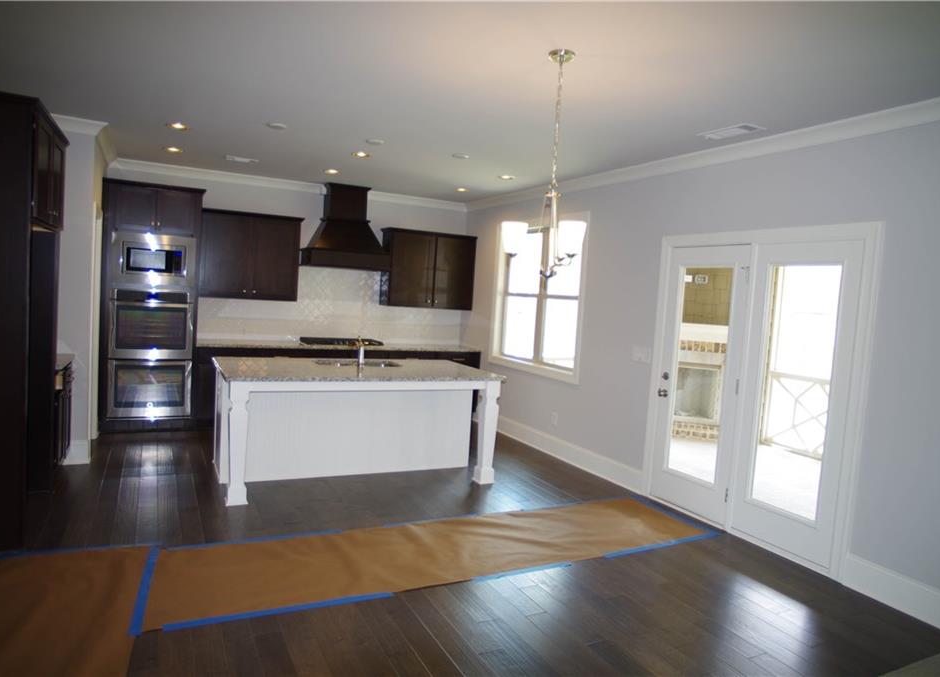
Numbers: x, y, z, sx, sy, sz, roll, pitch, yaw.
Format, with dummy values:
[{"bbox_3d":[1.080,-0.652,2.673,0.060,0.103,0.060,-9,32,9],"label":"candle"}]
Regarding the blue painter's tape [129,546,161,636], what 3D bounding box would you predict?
[{"bbox_3d":[-1.633,1.247,3.013,0.052,0.004,0.929,2,4,-23],"label":"blue painter's tape"}]

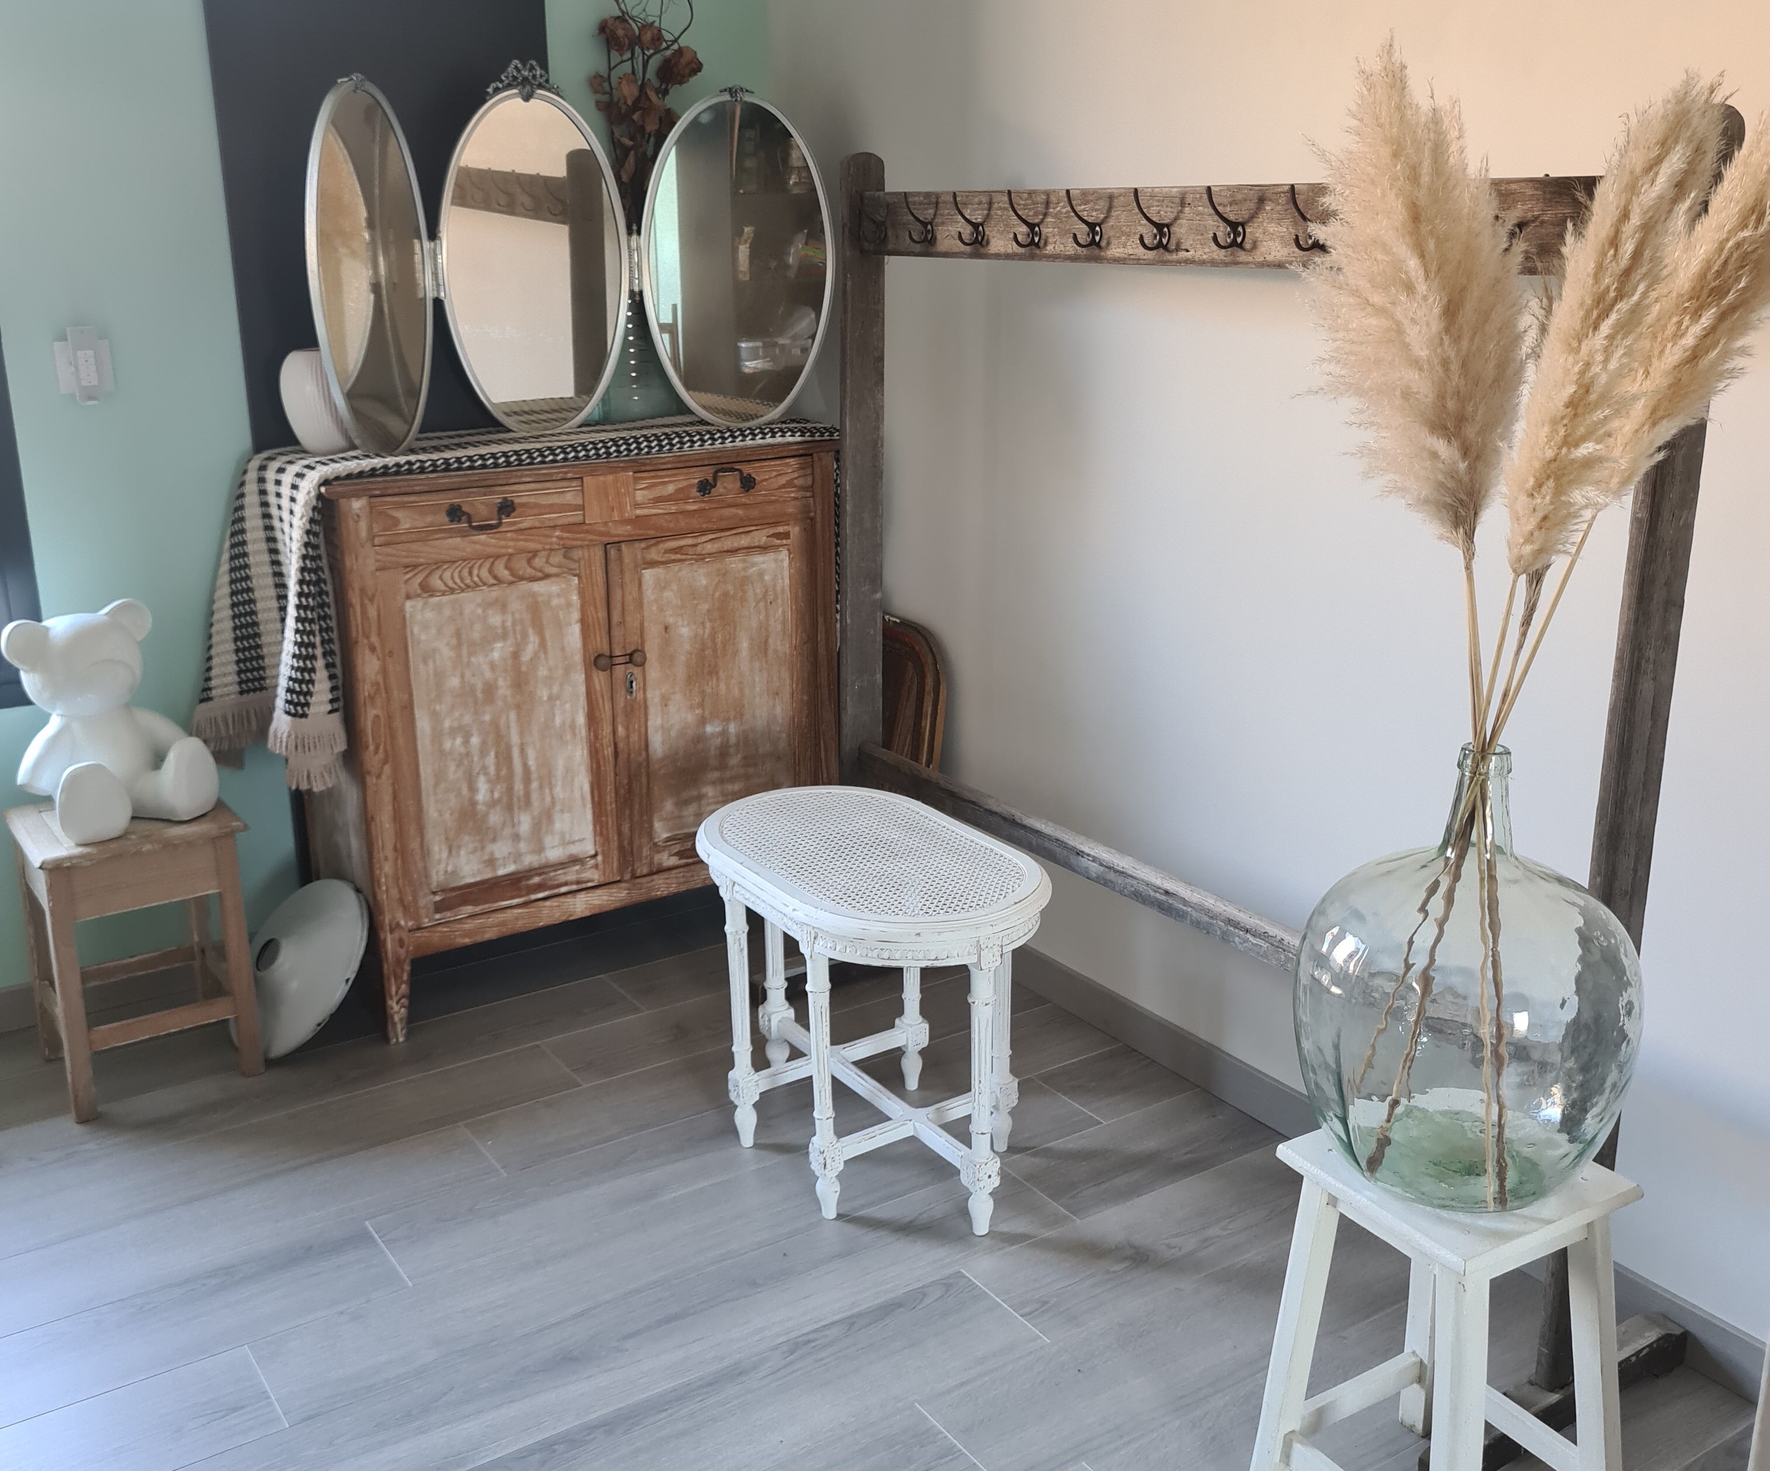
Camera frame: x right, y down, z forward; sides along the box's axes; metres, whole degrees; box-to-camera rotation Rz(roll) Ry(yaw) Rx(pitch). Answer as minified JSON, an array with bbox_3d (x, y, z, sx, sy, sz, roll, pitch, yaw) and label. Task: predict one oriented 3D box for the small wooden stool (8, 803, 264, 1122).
[{"bbox_3d":[-1.202,0.338,2.875,0.299,0.425,0.300,-11,20,-32],"label":"small wooden stool"}]

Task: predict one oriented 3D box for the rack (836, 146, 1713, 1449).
[{"bbox_3d":[0.348,-0.073,2.459,0.430,1.431,1.587,-11,20,-32],"label":"rack"}]

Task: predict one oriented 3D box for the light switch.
[{"bbox_3d":[-1.288,-0.594,2.858,0.083,0.125,0.027,-11,20,-32],"label":"light switch"}]

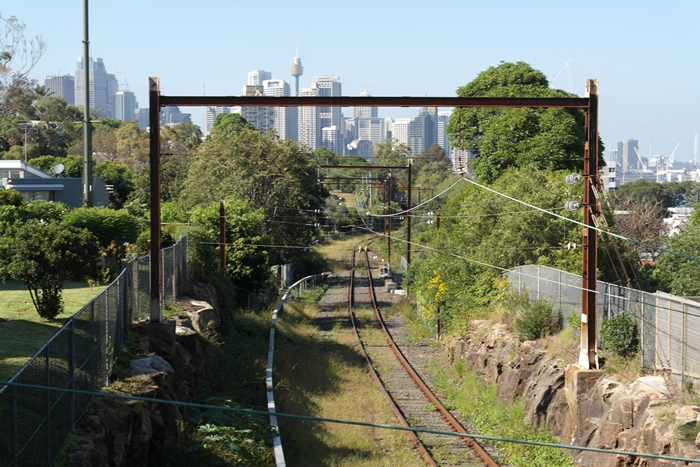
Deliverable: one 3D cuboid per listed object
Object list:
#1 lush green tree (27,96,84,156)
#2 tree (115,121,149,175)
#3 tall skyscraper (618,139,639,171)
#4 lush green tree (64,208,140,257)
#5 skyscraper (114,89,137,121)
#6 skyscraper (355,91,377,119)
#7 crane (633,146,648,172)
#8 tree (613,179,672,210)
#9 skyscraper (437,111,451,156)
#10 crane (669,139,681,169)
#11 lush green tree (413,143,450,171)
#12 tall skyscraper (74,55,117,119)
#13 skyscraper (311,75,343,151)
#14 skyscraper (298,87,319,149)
[{"bbox_3d":[-41.490,-14.988,210.515,7.800,8.600,7.000,0,2,0],"label":"lush green tree"},{"bbox_3d":[-27.311,-10.380,187.756,5.200,7.600,5.000,0,2,0],"label":"tree"},{"bbox_3d":[929.110,-263.791,5000.000,68.450,106.850,50.000,0,3,11],"label":"tall skyscraper"},{"bbox_3d":[-10.082,0.081,61.000,3.100,2.360,2.800,0,3,-9],"label":"lush green tree"},{"bbox_3d":[-449.780,-206.358,3000.000,44.080,160.280,42.000,0,3,-8],"label":"skyscraper"},{"bbox_3d":[38.678,-243.054,3612.770,43.000,200.000,46.000,1,3,17],"label":"skyscraper"},{"bbox_3d":[582.009,-150.260,3000.000,32.060,48.080,9.000,0,3,0],"label":"crane"},{"bbox_3d":[60.555,-7.763,310.000,12.420,7.250,11.000,1,3,11],"label":"tree"},{"bbox_3d":[231.034,-227.327,3700.000,34.590,153.200,35.000,0,3,4],"label":"skyscraper"},{"bbox_3d":[783.633,-183.253,3611.553,36.000,92.000,9.000,0,2,0],"label":"crane"},{"bbox_3d":[13.690,-12.522,250.000,6.180,5.340,6.000,0,3,3],"label":"lush green tree"},{"bbox_3d":[-532.748,-253.489,3150.000,89.400,233.500,65.000,0,3,-10],"label":"tall skyscraper"},{"bbox_3d":[-38.763,-193.890,2693.953,37.000,178.000,42.000,1,3,17],"label":"skyscraper"},{"bbox_3d":[-70.368,-174.059,2533.948,29.000,145.000,26.000,1,3,17],"label":"skyscraper"}]

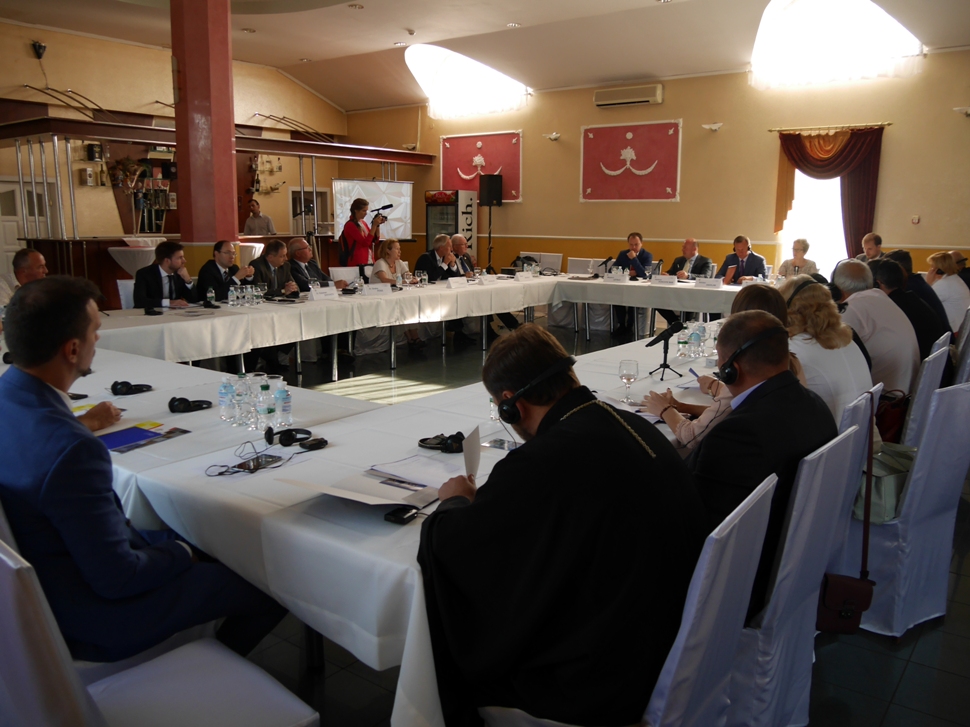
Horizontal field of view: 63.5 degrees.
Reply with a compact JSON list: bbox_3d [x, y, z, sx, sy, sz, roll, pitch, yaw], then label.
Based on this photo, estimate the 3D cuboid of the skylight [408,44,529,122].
[{"bbox_3d":[-0.555,-4.108,11.473,1.937,0.756,1.512,8,13,36],"label":"skylight"}]

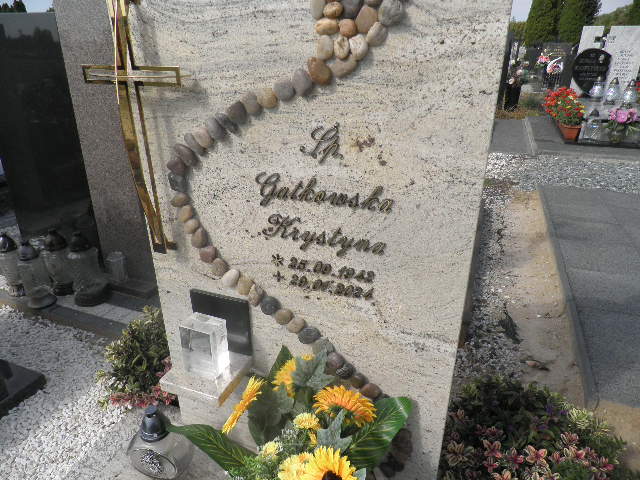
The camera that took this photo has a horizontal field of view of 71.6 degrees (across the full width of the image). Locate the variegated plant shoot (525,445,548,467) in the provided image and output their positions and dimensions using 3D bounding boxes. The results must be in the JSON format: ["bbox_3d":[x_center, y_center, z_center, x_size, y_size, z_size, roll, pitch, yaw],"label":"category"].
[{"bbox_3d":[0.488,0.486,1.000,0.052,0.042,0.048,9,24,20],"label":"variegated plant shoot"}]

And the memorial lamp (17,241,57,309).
[{"bbox_3d":[-1.174,0.135,1.837,0.118,0.275,0.118,10,26,21],"label":"memorial lamp"}]

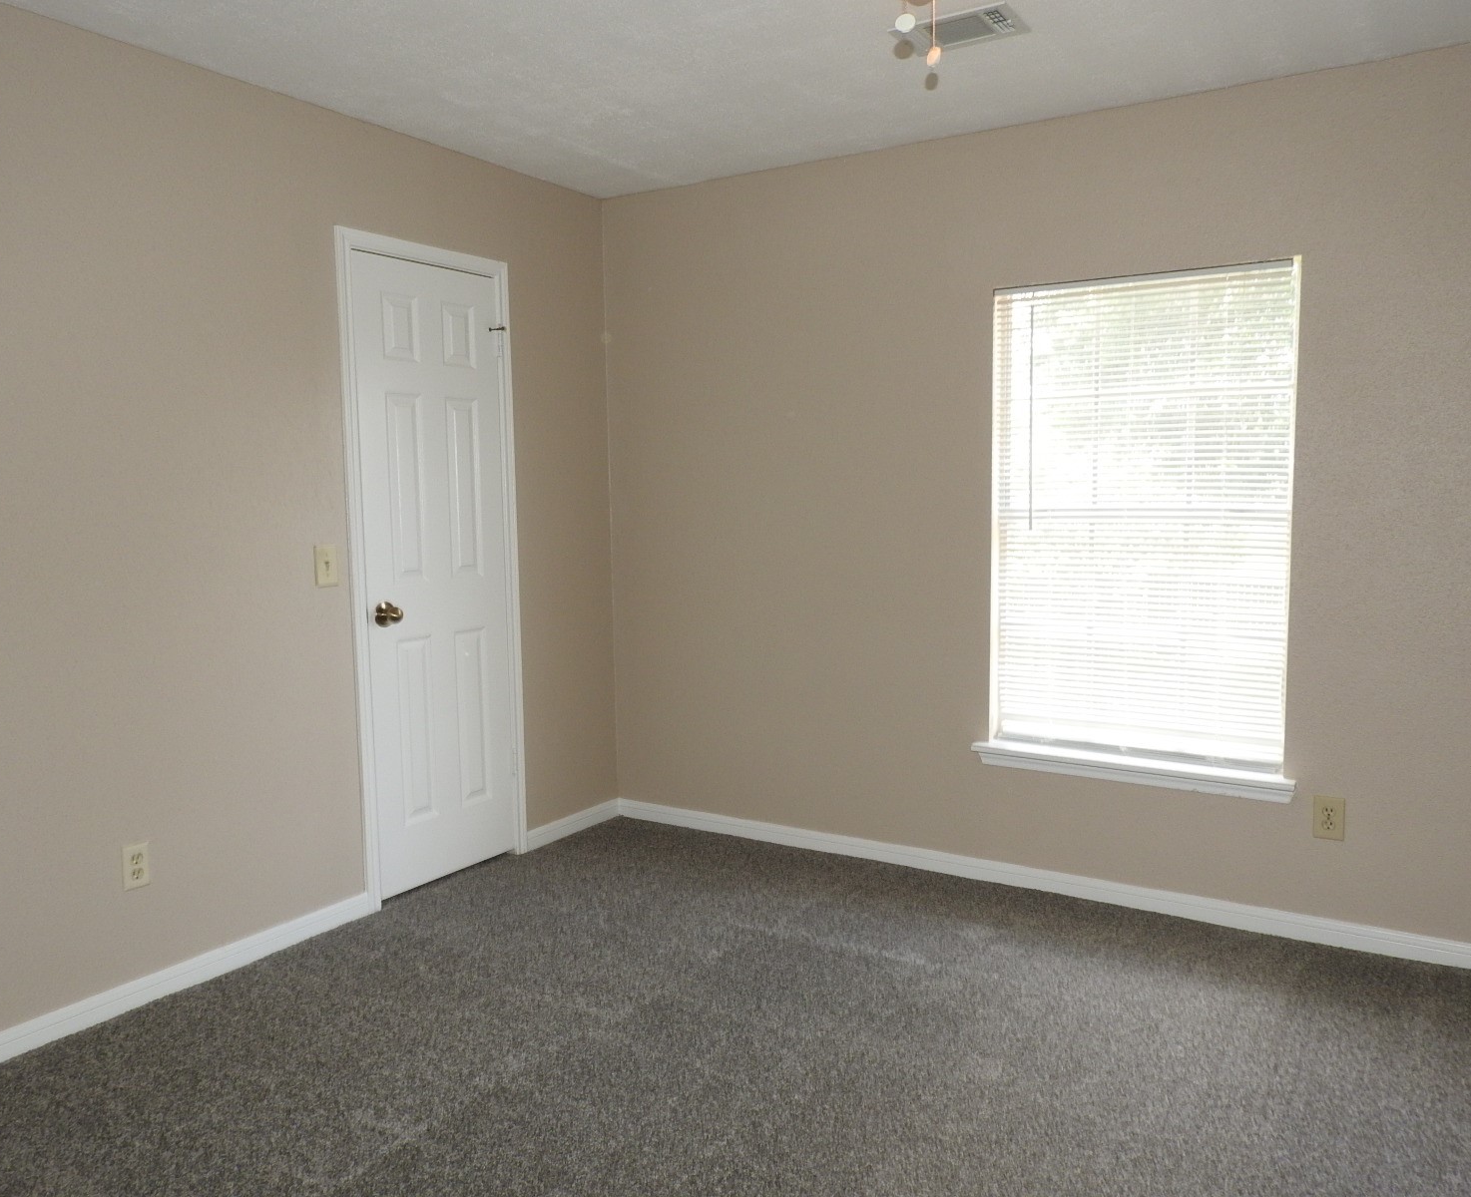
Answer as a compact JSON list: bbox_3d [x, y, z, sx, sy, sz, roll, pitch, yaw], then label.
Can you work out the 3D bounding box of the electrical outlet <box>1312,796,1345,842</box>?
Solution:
[{"bbox_3d":[1.684,0.625,3.139,0.077,0.121,0.010,3,6,32],"label":"electrical outlet"}]

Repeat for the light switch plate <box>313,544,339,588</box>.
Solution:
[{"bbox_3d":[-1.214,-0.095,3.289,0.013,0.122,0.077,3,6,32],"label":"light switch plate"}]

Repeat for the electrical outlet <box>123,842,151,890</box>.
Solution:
[{"bbox_3d":[-1.536,0.688,2.839,0.010,0.115,0.068,3,6,32],"label":"electrical outlet"}]

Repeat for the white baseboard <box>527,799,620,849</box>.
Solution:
[{"bbox_3d":[-0.622,0.876,4.307,0.015,0.074,0.540,3,6,32],"label":"white baseboard"}]

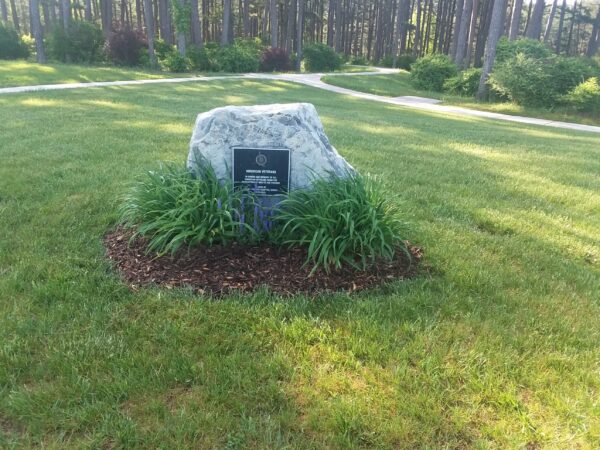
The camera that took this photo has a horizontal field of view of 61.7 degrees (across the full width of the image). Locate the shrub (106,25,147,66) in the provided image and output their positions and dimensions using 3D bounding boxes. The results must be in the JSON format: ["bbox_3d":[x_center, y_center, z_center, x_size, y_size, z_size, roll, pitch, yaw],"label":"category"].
[{"bbox_3d":[-8.120,-8.409,23.527,1.897,1.818,1.707,-5,21,-18],"label":"shrub"}]

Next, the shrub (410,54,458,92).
[{"bbox_3d":[4.595,-5.213,17.175,1.659,1.155,1.493,7,21,13],"label":"shrub"}]

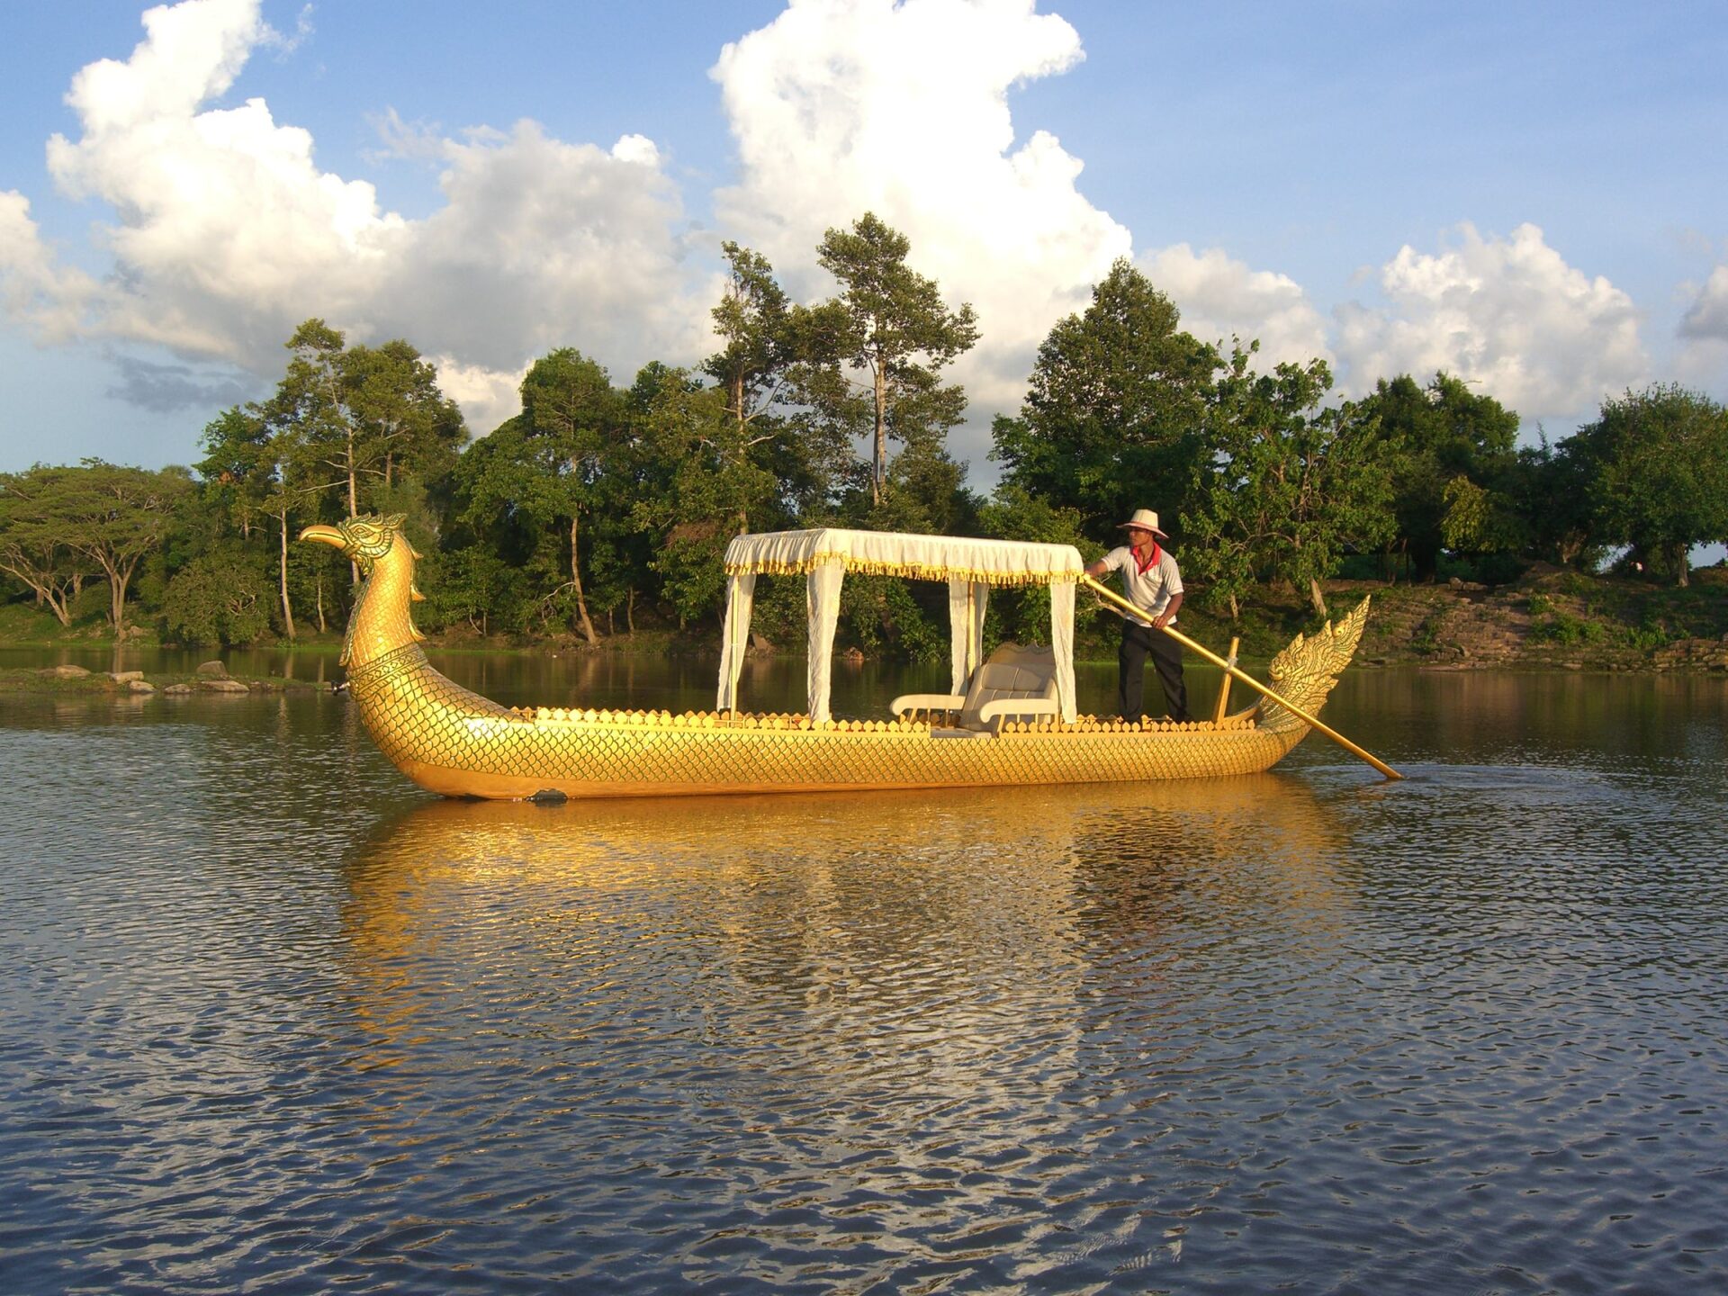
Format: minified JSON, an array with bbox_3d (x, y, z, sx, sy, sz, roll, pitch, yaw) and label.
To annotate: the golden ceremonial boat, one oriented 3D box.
[{"bbox_3d":[0.480,0.143,13.150,8.750,1.820,1.400,1,1,-33],"label":"golden ceremonial boat"}]

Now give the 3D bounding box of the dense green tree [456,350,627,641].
[{"bbox_3d":[-11.373,-5.388,67.000,5.830,10.250,5.830,1,1,-10],"label":"dense green tree"}]

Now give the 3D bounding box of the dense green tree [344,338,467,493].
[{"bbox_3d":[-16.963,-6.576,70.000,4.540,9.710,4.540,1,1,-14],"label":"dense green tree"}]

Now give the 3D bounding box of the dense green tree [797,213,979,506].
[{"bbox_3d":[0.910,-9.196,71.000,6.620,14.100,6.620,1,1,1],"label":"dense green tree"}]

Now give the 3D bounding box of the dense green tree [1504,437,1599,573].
[{"bbox_3d":[27.302,-5.765,75.000,4.040,5.390,4.040,1,1,20],"label":"dense green tree"}]

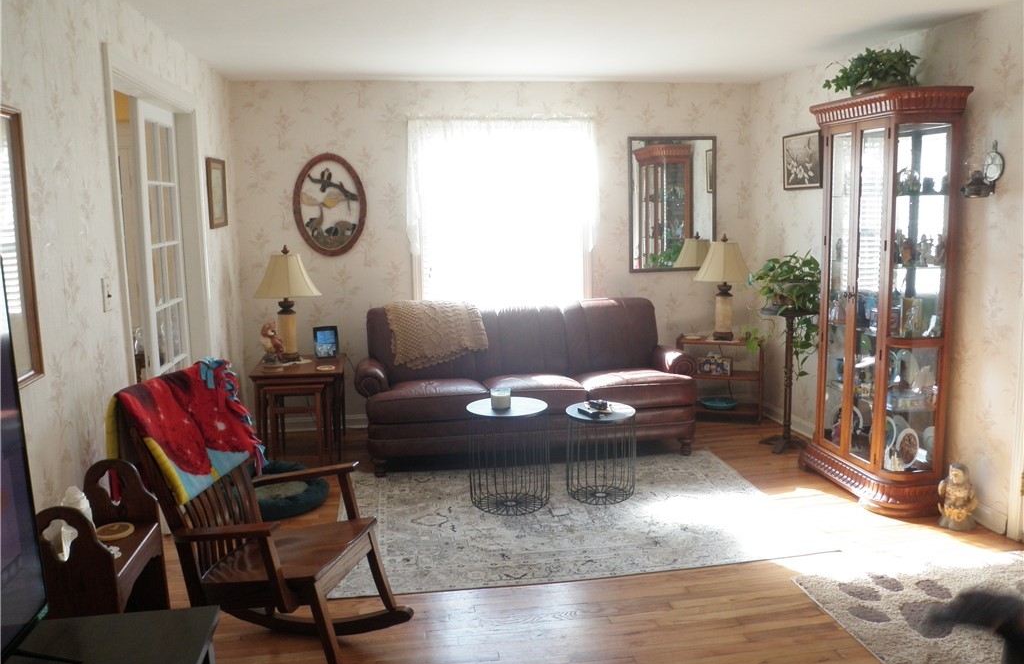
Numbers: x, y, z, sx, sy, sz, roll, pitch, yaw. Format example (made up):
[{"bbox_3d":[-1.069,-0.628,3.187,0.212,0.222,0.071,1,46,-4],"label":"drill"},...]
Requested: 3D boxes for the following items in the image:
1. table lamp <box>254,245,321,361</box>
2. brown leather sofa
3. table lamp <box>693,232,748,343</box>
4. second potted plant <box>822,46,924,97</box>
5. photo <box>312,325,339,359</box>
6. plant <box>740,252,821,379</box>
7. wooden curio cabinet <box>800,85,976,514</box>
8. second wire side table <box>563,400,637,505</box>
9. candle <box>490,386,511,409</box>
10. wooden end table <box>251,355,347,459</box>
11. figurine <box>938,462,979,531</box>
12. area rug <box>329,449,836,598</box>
[{"bbox_3d":[-1.459,-0.180,5.401,0.418,0.752,0.418,-2,9,-8],"label":"table lamp"},{"bbox_3d":[0.089,0.300,5.301,2.134,0.918,0.966,-2,9,-8],"label":"brown leather sofa"},{"bbox_3d":[1.510,-0.313,5.875,0.418,0.738,0.418,-2,9,-8],"label":"table lamp"},{"bbox_3d":[1.875,-1.302,4.316,0.392,0.236,0.534,-2,9,-8],"label":"second potted plant"},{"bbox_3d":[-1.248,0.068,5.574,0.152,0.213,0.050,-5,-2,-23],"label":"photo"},{"bbox_3d":[1.748,-0.096,5.325,0.520,0.820,0.490,-2,8,-8],"label":"plant"},{"bbox_3d":[1.917,-0.169,4.362,0.408,2.063,0.895,-2,9,-8],"label":"wooden curio cabinet"},{"bbox_3d":[0.481,0.656,4.476,0.370,0.465,0.370,-2,8,-8],"label":"second wire side table"},{"bbox_3d":[-0.058,0.351,4.272,0.097,0.093,0.097,-2,9,-8],"label":"candle"},{"bbox_3d":[-1.350,0.493,5.384,0.557,0.565,0.675,-2,9,-8],"label":"wooden end table"},{"bbox_3d":[2.144,0.779,3.989,0.187,0.310,0.170,4,10,33],"label":"figurine"},{"bbox_3d":[0.246,0.912,4.345,2.268,0.012,1.637,-2,8,-8],"label":"area rug"}]

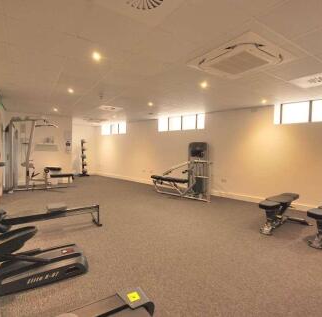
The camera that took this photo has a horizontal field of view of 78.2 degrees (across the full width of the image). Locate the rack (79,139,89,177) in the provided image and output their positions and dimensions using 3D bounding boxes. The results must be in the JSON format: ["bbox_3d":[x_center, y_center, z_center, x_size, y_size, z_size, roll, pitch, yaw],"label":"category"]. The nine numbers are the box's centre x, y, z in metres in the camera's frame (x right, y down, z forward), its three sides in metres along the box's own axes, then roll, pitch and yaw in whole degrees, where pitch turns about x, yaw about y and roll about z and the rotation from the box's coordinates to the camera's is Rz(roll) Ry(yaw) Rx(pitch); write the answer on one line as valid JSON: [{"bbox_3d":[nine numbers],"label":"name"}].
[{"bbox_3d":[-3.667,-0.008,9.499,0.500,1.780,0.480,4,4,42],"label":"rack"}]

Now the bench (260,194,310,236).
[{"bbox_3d":[2.376,1.048,3.780,1.353,0.490,0.500,-1,3,-34],"label":"bench"}]

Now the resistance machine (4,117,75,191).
[{"bbox_3d":[-4.211,-0.110,6.778,1.843,2.280,0.686,-1,3,-34],"label":"resistance machine"}]

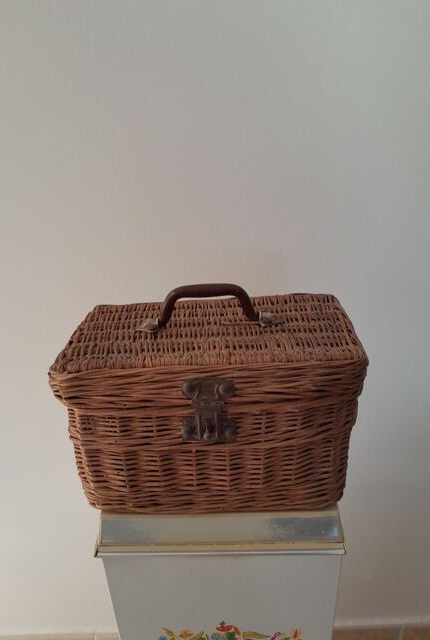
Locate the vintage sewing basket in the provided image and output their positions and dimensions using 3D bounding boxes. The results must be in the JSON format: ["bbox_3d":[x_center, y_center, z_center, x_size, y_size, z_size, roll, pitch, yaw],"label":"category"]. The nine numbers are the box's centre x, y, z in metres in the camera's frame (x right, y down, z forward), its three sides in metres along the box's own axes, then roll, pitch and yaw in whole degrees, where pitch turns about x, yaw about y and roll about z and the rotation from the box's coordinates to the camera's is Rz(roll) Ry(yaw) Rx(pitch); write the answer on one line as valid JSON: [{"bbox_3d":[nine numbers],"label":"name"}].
[{"bbox_3d":[-0.003,0.082,0.637,0.336,0.262,0.188,-2,25,3],"label":"vintage sewing basket"}]

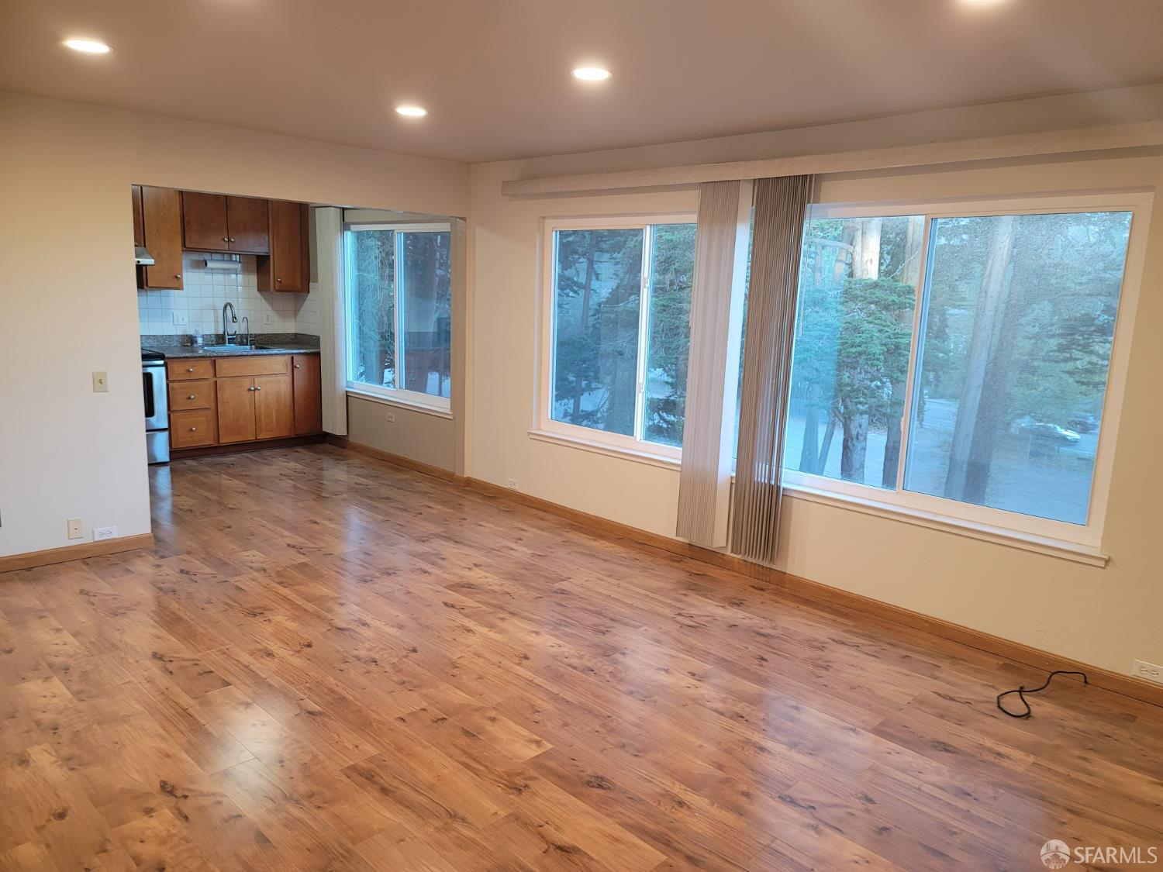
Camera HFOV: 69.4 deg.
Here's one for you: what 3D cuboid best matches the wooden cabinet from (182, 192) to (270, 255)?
[{"bbox_3d":[-3.243,-1.906,7.554,0.780,0.525,0.310,-8,14,-44],"label":"wooden cabinet"}]

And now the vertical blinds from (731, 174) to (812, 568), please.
[{"bbox_3d":[0.997,-0.333,4.452,0.290,2.030,0.110,12,14,43],"label":"vertical blinds"}]

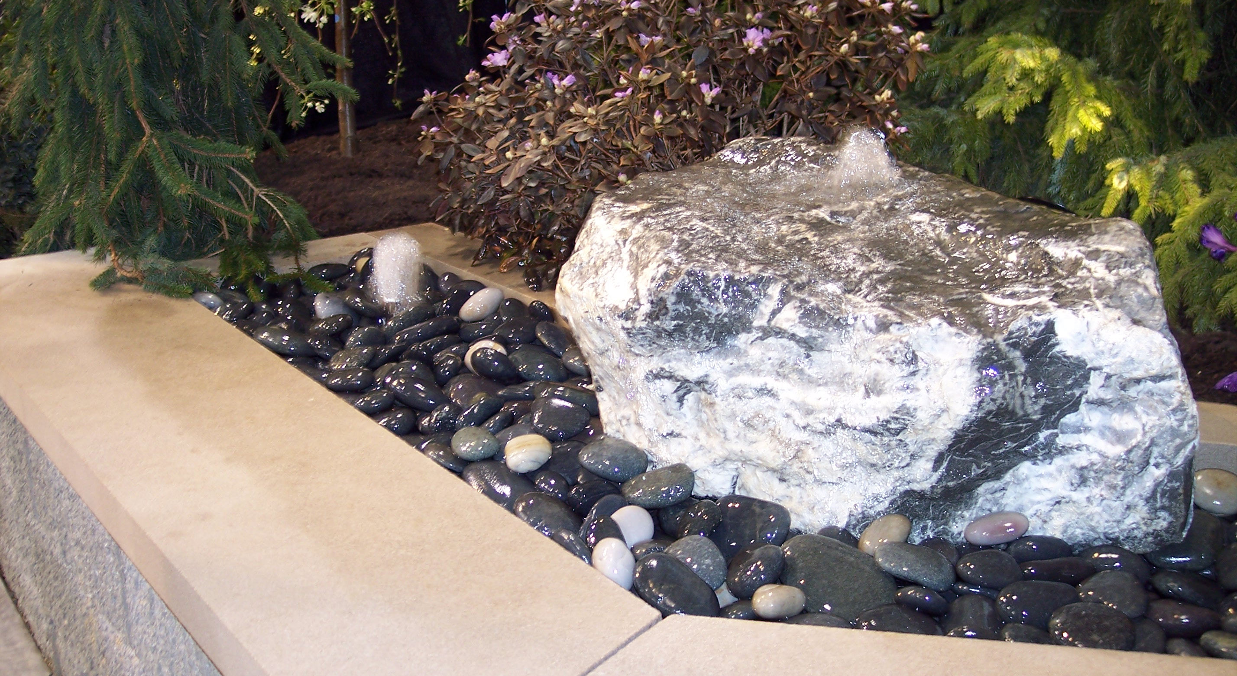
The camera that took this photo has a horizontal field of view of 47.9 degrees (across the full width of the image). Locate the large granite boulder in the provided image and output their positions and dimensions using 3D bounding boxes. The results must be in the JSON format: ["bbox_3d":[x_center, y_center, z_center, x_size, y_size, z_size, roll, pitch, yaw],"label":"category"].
[{"bbox_3d":[0.362,-0.022,2.034,0.830,0.430,0.540,5,18,18],"label":"large granite boulder"}]

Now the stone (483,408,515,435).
[{"bbox_3d":[-0.183,0.128,2.115,0.061,0.024,0.040,-35,20,-9],"label":"stone"}]

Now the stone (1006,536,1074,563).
[{"bbox_3d":[0.562,0.283,1.863,0.093,0.037,0.059,6,19,-1],"label":"stone"}]

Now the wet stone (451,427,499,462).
[{"bbox_3d":[-0.196,0.145,1.907,0.065,0.040,0.055,2,29,-9],"label":"wet stone"}]

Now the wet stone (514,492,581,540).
[{"bbox_3d":[-0.088,0.226,1.756,0.099,0.043,0.067,32,24,17],"label":"wet stone"}]

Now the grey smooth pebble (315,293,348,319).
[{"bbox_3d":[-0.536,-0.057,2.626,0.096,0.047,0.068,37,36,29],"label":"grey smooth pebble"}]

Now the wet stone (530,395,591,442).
[{"bbox_3d":[-0.097,0.133,2.315,0.108,0.056,0.089,25,46,31],"label":"wet stone"}]

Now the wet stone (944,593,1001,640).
[{"bbox_3d":[0.418,0.336,1.651,0.066,0.041,0.095,6,34,17],"label":"wet stone"}]

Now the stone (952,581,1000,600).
[{"bbox_3d":[0.435,0.305,1.694,0.068,0.035,0.050,5,22,13],"label":"stone"}]

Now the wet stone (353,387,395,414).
[{"bbox_3d":[-0.409,0.105,2.325,0.073,0.035,0.053,-20,29,-29],"label":"wet stone"}]

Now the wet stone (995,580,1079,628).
[{"bbox_3d":[0.505,0.323,1.681,0.102,0.051,0.081,-4,23,-9],"label":"wet stone"}]

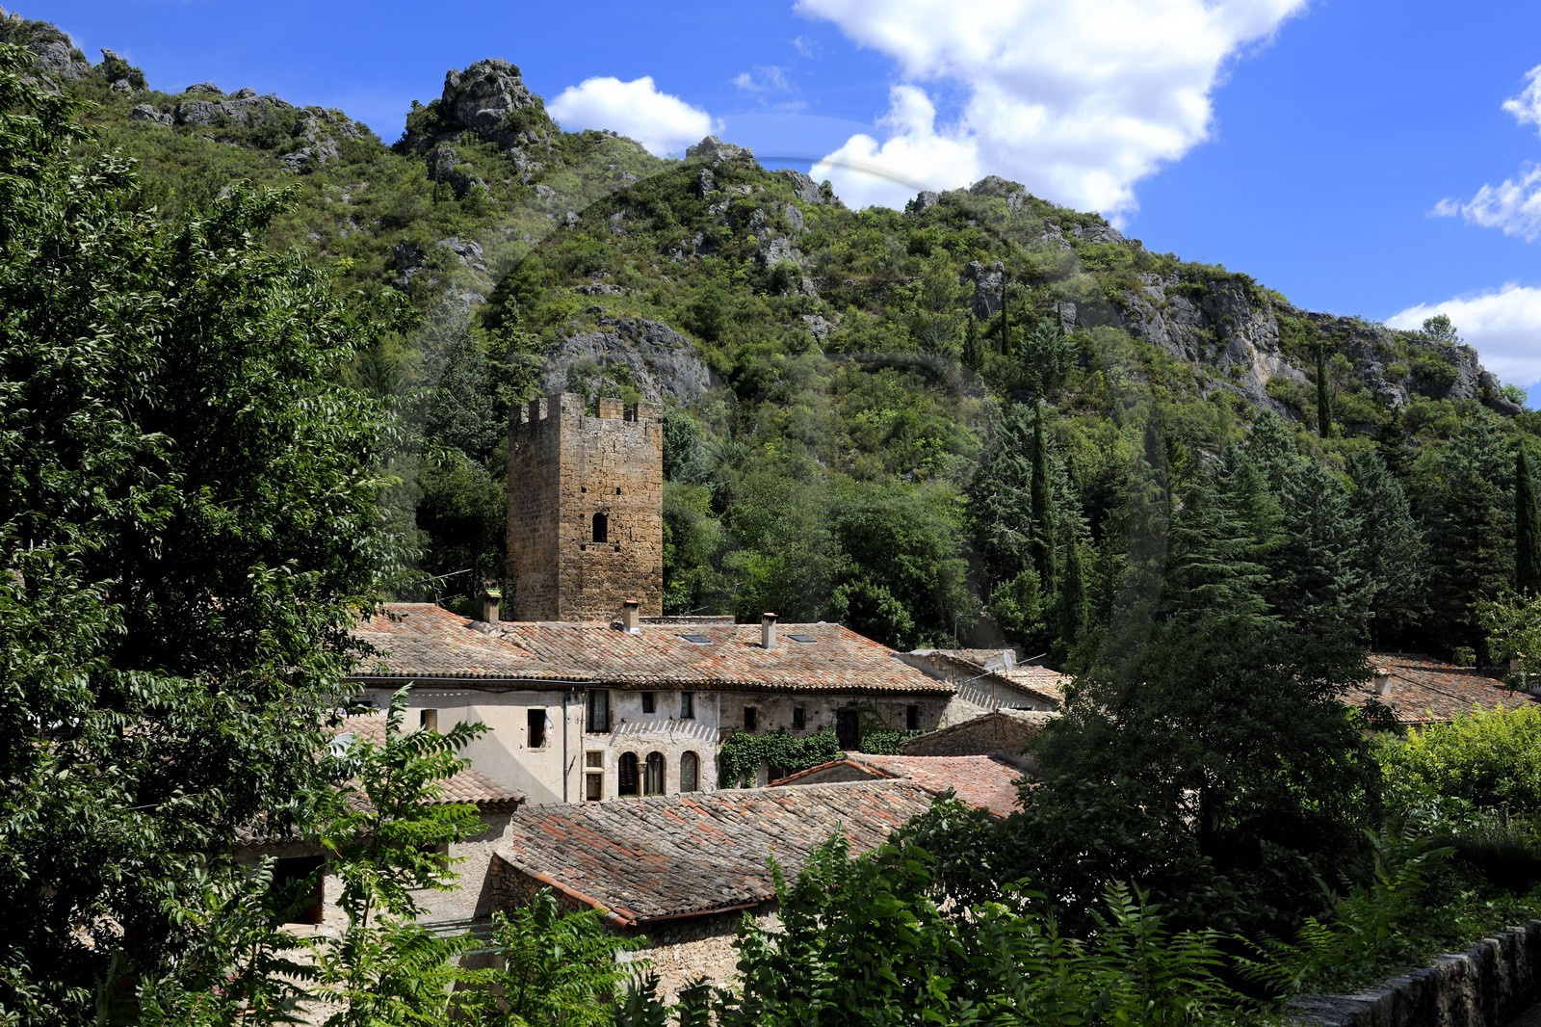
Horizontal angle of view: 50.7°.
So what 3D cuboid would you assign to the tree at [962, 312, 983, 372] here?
[{"bbox_3d":[20.775,-17.617,167.026,1.940,6.130,1.940,0,-5,0],"label":"tree"}]

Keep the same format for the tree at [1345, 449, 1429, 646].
[{"bbox_3d":[33.059,1.779,87.151,3.980,10.590,3.980,0,-5,0],"label":"tree"}]

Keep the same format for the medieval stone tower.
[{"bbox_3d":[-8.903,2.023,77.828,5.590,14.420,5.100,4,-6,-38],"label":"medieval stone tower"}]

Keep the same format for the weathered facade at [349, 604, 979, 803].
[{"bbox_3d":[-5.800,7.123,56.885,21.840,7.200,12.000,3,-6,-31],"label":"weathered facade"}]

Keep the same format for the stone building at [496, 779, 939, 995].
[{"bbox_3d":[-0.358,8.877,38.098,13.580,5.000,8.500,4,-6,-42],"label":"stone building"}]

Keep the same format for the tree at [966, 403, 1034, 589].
[{"bbox_3d":[13.904,-0.686,98.393,3.810,12.130,3.810,0,-5,0],"label":"tree"}]

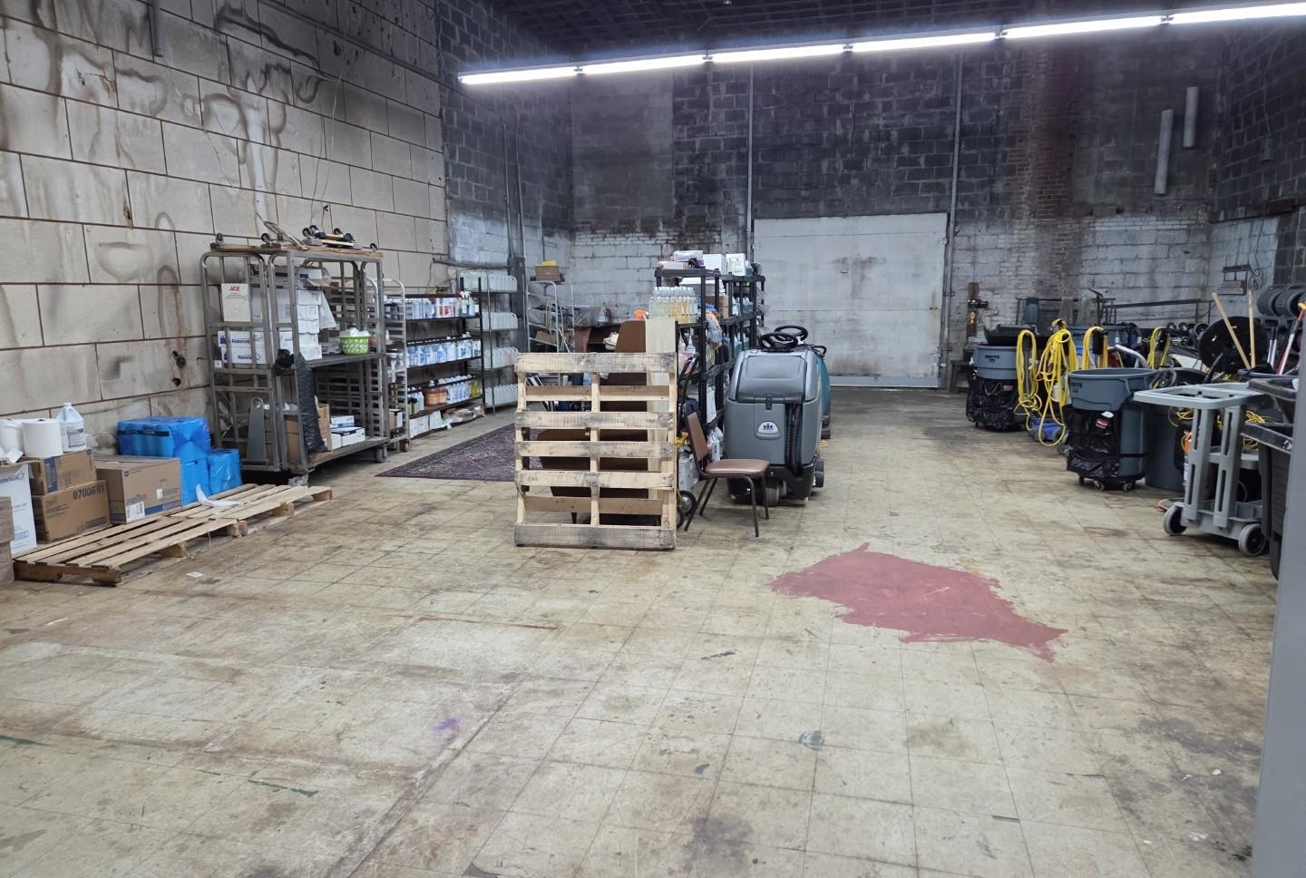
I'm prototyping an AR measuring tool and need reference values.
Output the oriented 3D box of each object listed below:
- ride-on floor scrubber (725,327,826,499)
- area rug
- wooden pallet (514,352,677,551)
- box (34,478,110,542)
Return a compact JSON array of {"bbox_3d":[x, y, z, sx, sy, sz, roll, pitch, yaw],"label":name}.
[{"bbox_3d":[1.008,-0.231,6.956,0.700,1.250,1.250,2,10,14],"label":"ride-on floor scrubber"},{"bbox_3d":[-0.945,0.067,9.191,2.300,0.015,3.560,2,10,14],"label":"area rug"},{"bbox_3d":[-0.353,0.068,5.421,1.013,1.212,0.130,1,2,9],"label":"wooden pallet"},{"bbox_3d":[-3.842,0.449,5.548,0.440,0.288,0.445,2,10,17],"label":"box"}]

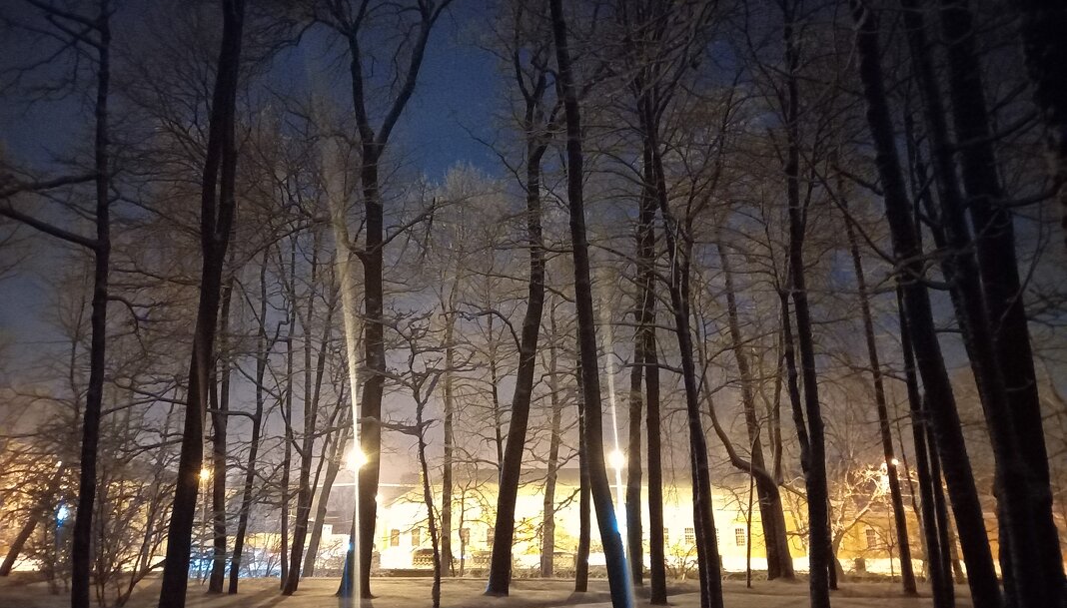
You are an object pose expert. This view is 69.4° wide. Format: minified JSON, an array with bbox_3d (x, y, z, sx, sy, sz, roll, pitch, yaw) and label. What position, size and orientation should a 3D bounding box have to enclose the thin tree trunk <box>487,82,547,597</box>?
[{"bbox_3d":[-0.308,0.289,23.862,0.680,16.437,0.600,5,-17,-1],"label":"thin tree trunk"}]

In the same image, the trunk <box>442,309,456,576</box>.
[{"bbox_3d":[-3.696,5.819,33.873,0.400,11.571,0.370,1,-17,-6],"label":"trunk"}]

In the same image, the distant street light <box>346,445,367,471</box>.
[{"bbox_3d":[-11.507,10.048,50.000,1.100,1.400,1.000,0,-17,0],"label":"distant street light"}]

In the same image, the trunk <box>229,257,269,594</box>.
[{"bbox_3d":[-8.889,3.440,24.091,0.360,10.492,0.290,5,-17,-19],"label":"trunk"}]

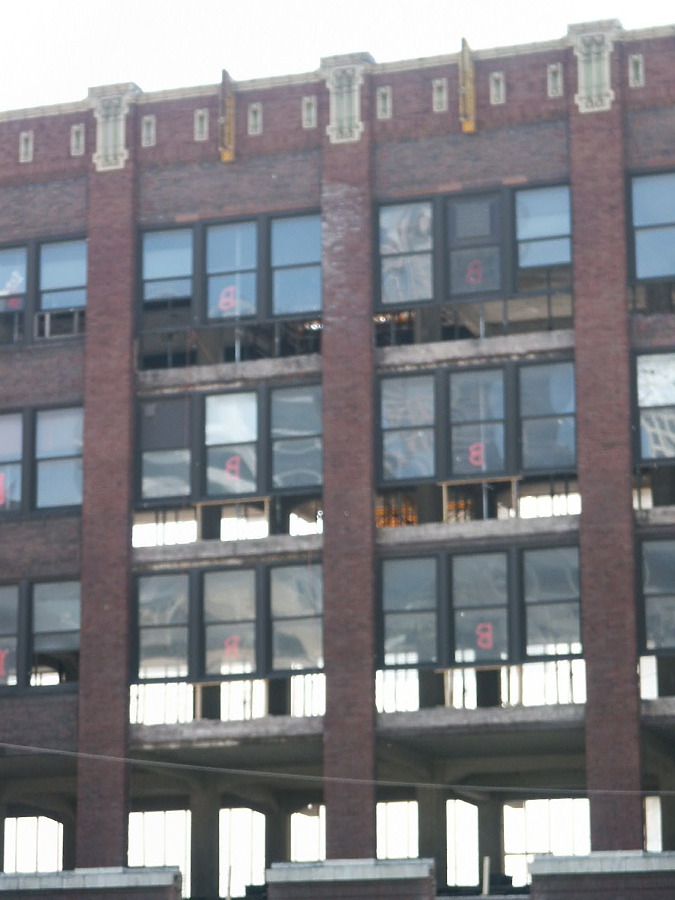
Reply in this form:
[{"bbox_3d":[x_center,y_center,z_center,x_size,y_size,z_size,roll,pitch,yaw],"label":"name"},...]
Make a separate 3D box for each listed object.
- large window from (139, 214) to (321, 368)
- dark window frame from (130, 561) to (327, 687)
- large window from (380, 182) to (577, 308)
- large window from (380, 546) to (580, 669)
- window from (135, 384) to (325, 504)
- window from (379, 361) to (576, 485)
[{"bbox_3d":[-2.319,-3.435,59.460,4.270,3.110,0.200,-5,-14,18],"label":"large window"},{"bbox_3d":[-2.273,3.629,57.757,4.280,2.330,0.200,-5,-14,18],"label":"dark window frame"},{"bbox_3d":[2.835,-4.264,57.873,4.290,2.370,0.200,-5,-14,18],"label":"large window"},{"bbox_3d":[2.888,3.202,56.072,4.290,2.320,0.200,-5,-14,18],"label":"large window"},{"bbox_3d":[-2.294,-0.124,58.661,4.280,2.370,0.200,-5,-14,18],"label":"window"},{"bbox_3d":[2.855,-0.556,56.981,4.290,2.400,0.200,-5,-14,18],"label":"window"}]

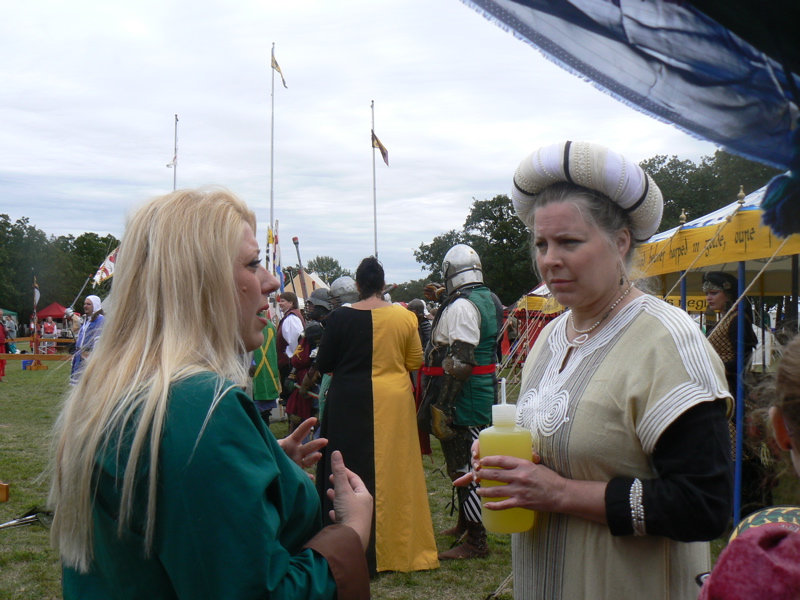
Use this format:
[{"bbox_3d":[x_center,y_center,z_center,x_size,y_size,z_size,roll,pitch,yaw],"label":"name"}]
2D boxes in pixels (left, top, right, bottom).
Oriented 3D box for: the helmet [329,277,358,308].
[{"bbox_3d":[-0.458,-0.054,7.500,0.290,0.280,0.230,0,-1,-12],"label":"helmet"}]

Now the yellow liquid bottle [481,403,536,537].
[{"bbox_3d":[0.179,0.280,1.500,0.088,0.216,0.084,-3,-1,23],"label":"yellow liquid bottle"}]

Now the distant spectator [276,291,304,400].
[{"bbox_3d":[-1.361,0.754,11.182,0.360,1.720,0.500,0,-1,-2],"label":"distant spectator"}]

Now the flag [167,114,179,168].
[{"bbox_3d":[-9.592,-6.725,38.000,0.500,2.100,0.200,0,-1,-17],"label":"flag"}]

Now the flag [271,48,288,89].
[{"bbox_3d":[-3.744,-7.192,28.000,0.560,1.220,0.200,0,-1,-17],"label":"flag"}]

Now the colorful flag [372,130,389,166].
[{"bbox_3d":[-0.757,-5.883,35.000,0.620,1.380,0.220,0,-1,-17],"label":"colorful flag"}]

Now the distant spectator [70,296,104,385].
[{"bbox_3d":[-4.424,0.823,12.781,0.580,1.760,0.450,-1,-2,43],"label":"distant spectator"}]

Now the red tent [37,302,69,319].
[{"bbox_3d":[-22.137,1.611,57.969,2.900,2.900,2.900,0,-1,-21],"label":"red tent"}]

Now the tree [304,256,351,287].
[{"bbox_3d":[-11.106,-2.408,140.000,7.200,9.000,7.000,0,-1,0],"label":"tree"}]

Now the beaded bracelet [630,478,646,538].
[{"bbox_3d":[0.355,0.308,1.340,0.024,0.084,0.076,0,-1,25],"label":"beaded bracelet"}]

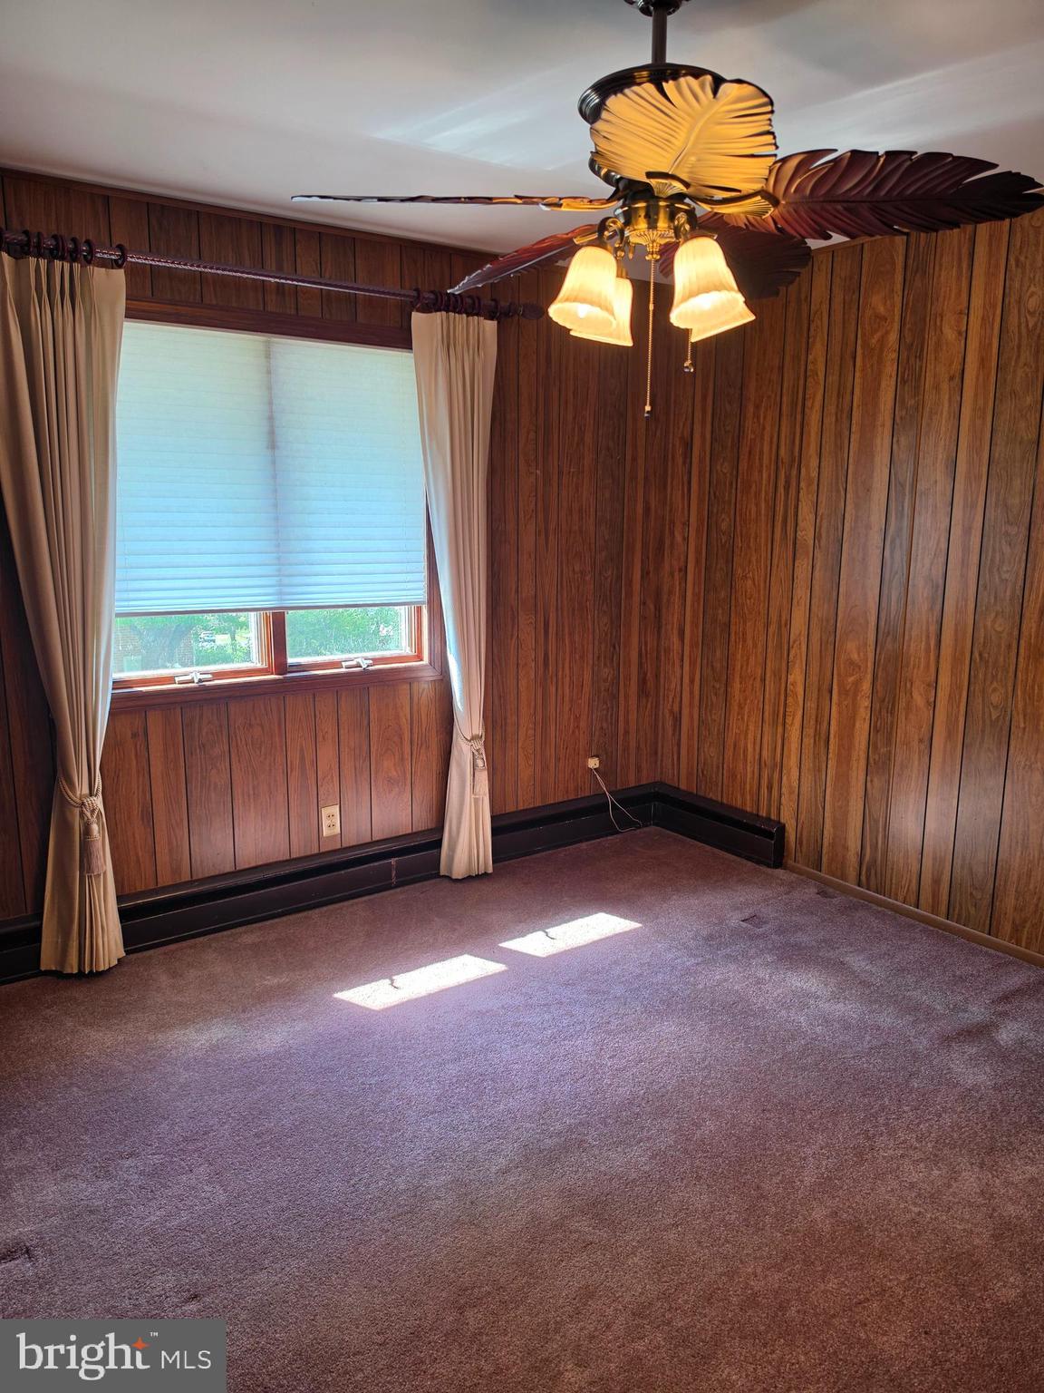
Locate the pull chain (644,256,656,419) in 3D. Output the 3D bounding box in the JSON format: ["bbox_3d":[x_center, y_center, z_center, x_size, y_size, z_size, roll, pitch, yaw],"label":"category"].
[{"bbox_3d":[0.256,-0.710,1.833,0.014,0.307,0.014,-7,12,-33],"label":"pull chain"}]

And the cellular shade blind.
[{"bbox_3d":[-0.875,-0.773,3.240,1.170,0.935,0.040,-7,12,-33],"label":"cellular shade blind"}]

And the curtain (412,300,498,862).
[{"bbox_3d":[-0.240,-0.339,3.589,0.330,2.150,0.130,-7,12,-33],"label":"curtain"}]

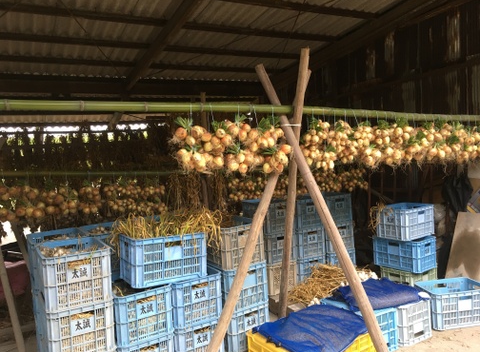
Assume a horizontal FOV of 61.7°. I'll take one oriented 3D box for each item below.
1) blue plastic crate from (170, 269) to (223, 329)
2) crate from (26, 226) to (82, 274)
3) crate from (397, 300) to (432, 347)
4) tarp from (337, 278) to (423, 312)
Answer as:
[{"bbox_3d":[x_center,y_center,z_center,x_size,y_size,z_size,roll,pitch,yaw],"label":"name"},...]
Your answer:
[{"bbox_3d":[-0.412,0.849,2.941,0.365,0.305,0.520,-4,2,-31],"label":"blue plastic crate"},{"bbox_3d":[-1.341,0.596,2.976,0.365,0.305,0.520,-4,2,-30],"label":"crate"},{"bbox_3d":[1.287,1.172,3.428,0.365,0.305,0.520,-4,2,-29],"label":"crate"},{"bbox_3d":[1.147,0.985,3.380,0.620,0.110,0.530,-4,2,-29],"label":"tarp"}]

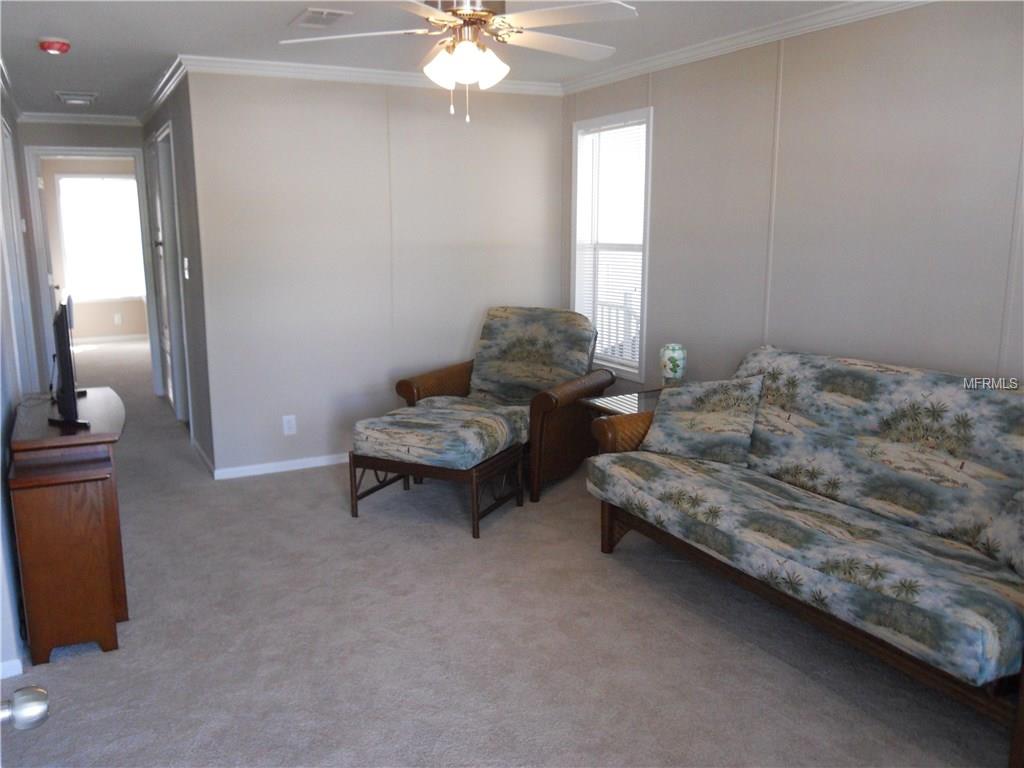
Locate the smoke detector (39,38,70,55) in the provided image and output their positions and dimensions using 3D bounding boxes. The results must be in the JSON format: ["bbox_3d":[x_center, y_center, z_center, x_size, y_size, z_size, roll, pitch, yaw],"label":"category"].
[{"bbox_3d":[-2.249,-1.658,4.079,0.135,0.050,0.135,-6,13,-27],"label":"smoke detector"}]

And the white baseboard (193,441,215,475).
[{"bbox_3d":[-1.976,0.468,5.284,0.017,0.066,0.850,-6,13,-27],"label":"white baseboard"}]

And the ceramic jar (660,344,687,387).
[{"bbox_3d":[0.889,-0.071,4.537,0.140,0.244,0.140,0,11,0],"label":"ceramic jar"}]

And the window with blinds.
[{"bbox_3d":[0.616,-0.867,5.290,0.070,1.620,0.850,-6,13,-27],"label":"window with blinds"}]

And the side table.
[{"bbox_3d":[0.777,0.387,4.323,0.630,0.570,0.570,-6,13,-27],"label":"side table"}]

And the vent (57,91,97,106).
[{"bbox_3d":[-3.055,-2.002,5.825,0.250,0.040,0.320,-6,13,-27],"label":"vent"}]

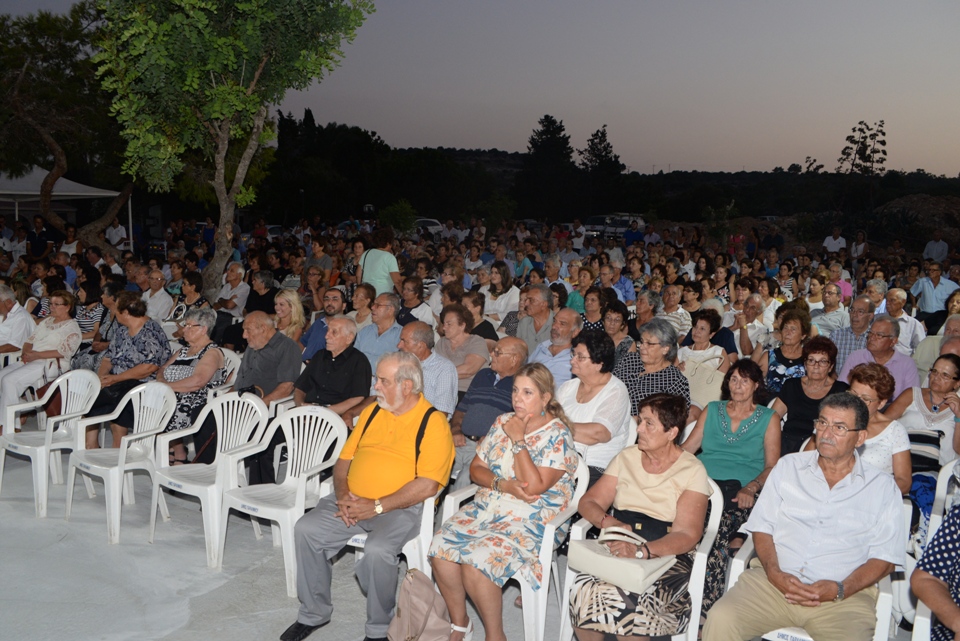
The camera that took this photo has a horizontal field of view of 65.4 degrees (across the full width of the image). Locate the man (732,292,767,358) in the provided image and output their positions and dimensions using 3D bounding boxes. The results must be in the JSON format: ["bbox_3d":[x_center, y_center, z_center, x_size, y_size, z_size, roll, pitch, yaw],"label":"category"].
[{"bbox_3d":[2.114,0.427,5.943,0.520,1.260,0.770,6,10,32],"label":"man"}]

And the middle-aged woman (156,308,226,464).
[{"bbox_3d":[-2.086,0.499,5.367,0.500,1.160,0.700,7,13,36],"label":"middle-aged woman"}]

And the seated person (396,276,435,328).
[{"bbox_3d":[-0.733,0.271,6.415,0.530,1.249,0.780,6,11,33],"label":"seated person"}]

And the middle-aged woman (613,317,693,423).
[{"bbox_3d":[1.031,0.622,4.636,0.550,1.242,0.770,6,10,34],"label":"middle-aged woman"}]

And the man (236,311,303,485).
[{"bbox_3d":[-1.455,0.531,5.069,0.560,1.190,0.750,5,12,29],"label":"man"}]

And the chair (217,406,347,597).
[{"bbox_3d":[-1.081,0.947,4.115,0.580,0.850,0.530,5,11,29],"label":"chair"}]

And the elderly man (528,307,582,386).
[{"bbox_3d":[0.433,0.561,4.634,0.560,1.231,0.800,6,11,33],"label":"elderly man"}]

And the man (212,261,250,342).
[{"bbox_3d":[-2.760,-0.024,8.168,0.520,1.220,0.750,6,12,32],"label":"man"}]

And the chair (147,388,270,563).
[{"bbox_3d":[-1.597,0.895,4.426,0.580,0.850,0.530,6,11,31],"label":"chair"}]

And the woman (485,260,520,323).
[{"bbox_3d":[0.113,0.036,8.145,0.500,1.331,0.770,6,11,33],"label":"woman"}]

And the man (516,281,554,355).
[{"bbox_3d":[0.369,0.377,5.966,0.520,1.320,0.770,5,10,28],"label":"man"}]

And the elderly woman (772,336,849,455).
[{"bbox_3d":[1.720,0.704,3.847,0.540,1.192,0.800,4,10,26],"label":"elderly woman"}]

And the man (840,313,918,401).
[{"bbox_3d":[2.504,0.613,4.752,0.580,1.252,0.770,6,10,34],"label":"man"}]

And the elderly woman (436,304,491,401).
[{"bbox_3d":[-0.257,0.510,5.357,0.520,1.225,0.770,6,10,34],"label":"elderly woman"}]

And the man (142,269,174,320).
[{"bbox_3d":[-3.147,0.176,6.957,0.540,1.270,0.780,5,10,28],"label":"man"}]

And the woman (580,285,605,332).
[{"bbox_3d":[0.906,0.344,6.535,0.500,1.250,0.760,6,11,32],"label":"woman"}]

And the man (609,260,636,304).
[{"bbox_3d":[1.511,-0.059,8.863,0.540,1.283,0.780,9,13,43],"label":"man"}]

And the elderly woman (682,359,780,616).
[{"bbox_3d":[1.207,0.783,3.584,0.500,1.170,0.720,5,11,28],"label":"elderly woman"}]

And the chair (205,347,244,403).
[{"bbox_3d":[-2.025,0.644,5.495,0.570,0.800,0.540,6,11,35],"label":"chair"}]

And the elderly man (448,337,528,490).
[{"bbox_3d":[0.042,0.698,3.919,0.560,1.184,0.820,7,11,36],"label":"elderly man"}]

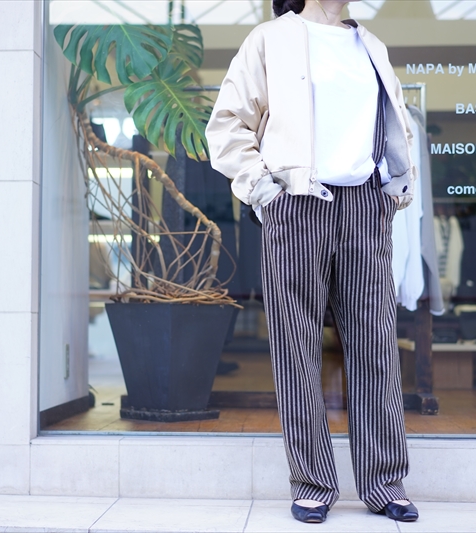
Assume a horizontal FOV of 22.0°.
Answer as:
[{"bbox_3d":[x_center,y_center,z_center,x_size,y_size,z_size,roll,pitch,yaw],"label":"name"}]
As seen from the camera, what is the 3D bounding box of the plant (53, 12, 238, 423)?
[{"bbox_3d":[-0.291,-0.183,4.223,0.600,1.410,0.680,0,-2,3],"label":"plant"}]

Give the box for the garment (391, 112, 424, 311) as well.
[{"bbox_3d":[0.619,-0.224,4.655,0.150,0.790,0.460,0,-2,1],"label":"garment"}]

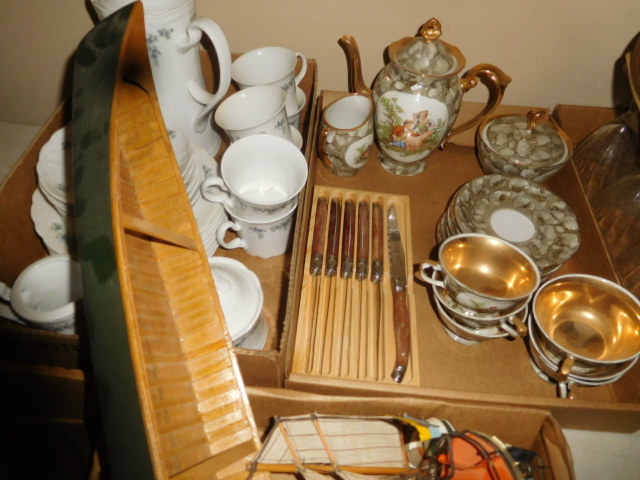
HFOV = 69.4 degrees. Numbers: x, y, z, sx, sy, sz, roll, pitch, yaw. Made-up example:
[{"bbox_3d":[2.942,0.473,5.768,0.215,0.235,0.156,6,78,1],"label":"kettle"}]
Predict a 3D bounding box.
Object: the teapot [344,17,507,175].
[{"bbox_3d":[0.118,-0.181,0.586,0.209,0.202,0.112,18,51,11],"label":"teapot"}]

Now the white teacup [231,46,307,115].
[{"bbox_3d":[-0.057,-0.205,0.615,0.107,0.073,0.085,-38,55,-18],"label":"white teacup"}]

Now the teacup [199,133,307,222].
[{"bbox_3d":[-0.072,-0.053,0.490,0.107,0.073,0.085,-10,66,-17],"label":"teacup"}]

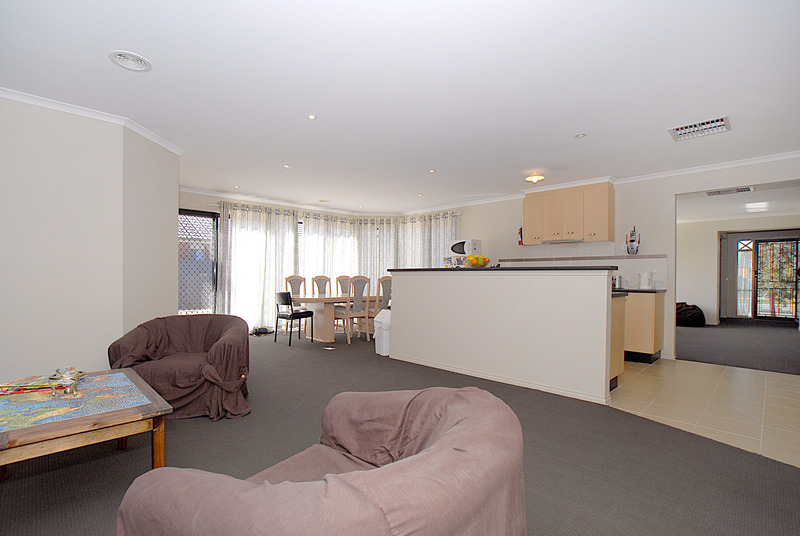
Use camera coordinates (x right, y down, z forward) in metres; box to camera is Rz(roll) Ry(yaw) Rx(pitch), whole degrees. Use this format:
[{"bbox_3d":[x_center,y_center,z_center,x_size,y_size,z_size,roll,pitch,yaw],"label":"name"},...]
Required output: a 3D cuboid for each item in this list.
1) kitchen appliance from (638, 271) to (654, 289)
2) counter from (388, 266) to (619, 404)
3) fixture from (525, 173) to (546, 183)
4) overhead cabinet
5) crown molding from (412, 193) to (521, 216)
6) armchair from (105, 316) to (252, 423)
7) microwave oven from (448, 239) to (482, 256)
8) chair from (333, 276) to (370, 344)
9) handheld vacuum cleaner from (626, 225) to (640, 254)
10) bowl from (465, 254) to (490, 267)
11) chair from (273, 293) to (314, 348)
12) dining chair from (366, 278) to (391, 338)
[{"bbox_3d":[3.189,0.154,4.607,0.210,0.230,0.155,-1,-1,38],"label":"kitchen appliance"},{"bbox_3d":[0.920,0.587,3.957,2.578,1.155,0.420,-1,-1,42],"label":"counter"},{"bbox_3d":[1.787,-1.187,4.696,0.270,0.140,0.270,0,-1,0],"label":"fixture"},{"bbox_3d":[2.509,-0.759,5.354,1.190,0.800,0.360,-1,-1,43],"label":"overhead cabinet"},{"bbox_3d":[1.127,-1.216,6.842,2.591,0.080,0.080,-1,-1,43],"label":"crown molding"},{"bbox_3d":[-1.735,0.777,3.020,0.910,0.740,0.810,0,-1,-14],"label":"armchair"},{"bbox_3d":[1.175,-0.337,6.392,0.476,0.275,0.354,-1,-1,43],"label":"microwave oven"},{"bbox_3d":[-0.814,0.670,5.868,0.450,1.060,0.550,1,-1,-44],"label":"chair"},{"bbox_3d":[3.128,-0.368,4.770,0.165,0.365,0.120,-1,-1,42],"label":"handheld vacuum cleaner"},{"bbox_3d":[0.863,-0.084,3.966,0.290,0.150,0.290,0,-1,0],"label":"bowl"},{"bbox_3d":[-1.713,0.792,5.699,0.490,0.810,0.500,-1,-2,45],"label":"chair"},{"bbox_3d":[-0.348,0.679,6.314,0.450,1.060,0.550,1,-1,-44],"label":"dining chair"}]

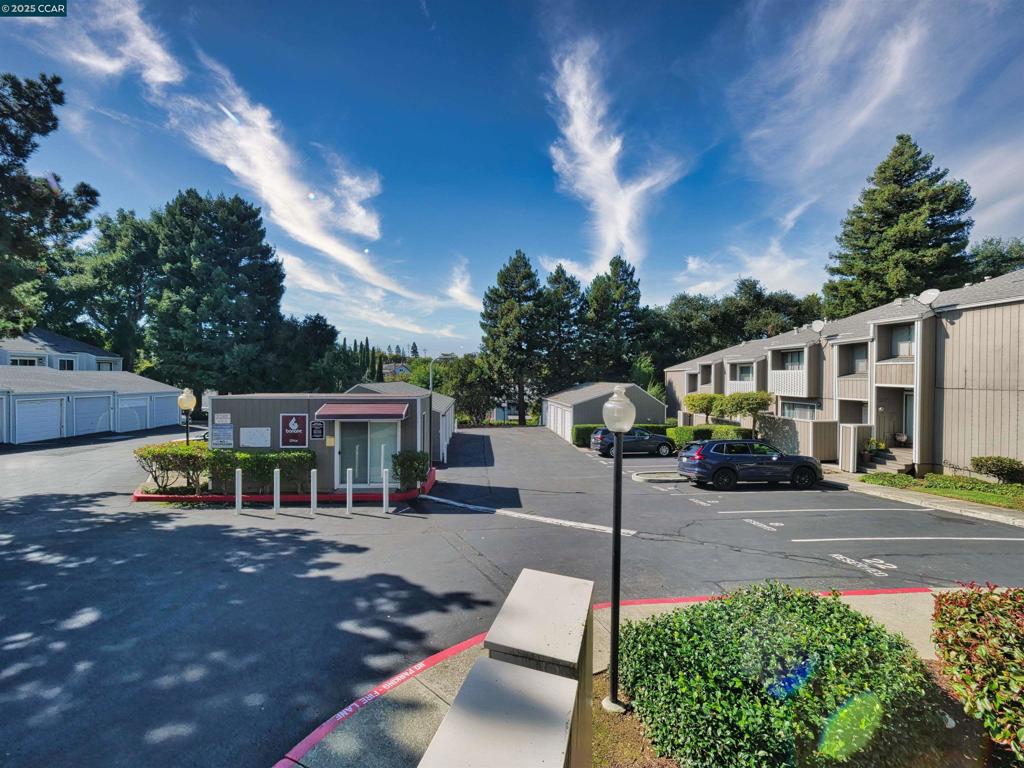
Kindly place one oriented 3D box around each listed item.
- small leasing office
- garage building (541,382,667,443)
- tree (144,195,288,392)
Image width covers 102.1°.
[{"bbox_3d":[-5.800,1.730,13.450,5.950,2.750,3.300,0,1,-5],"label":"small leasing office"},{"bbox_3d":[6.700,1.950,32.900,6.700,4.050,11.000,0,1,-5],"label":"garage building"},{"bbox_3d":[-28.200,-7.650,40.200,11.000,22.000,10.800,0,1,-5],"label":"tree"}]

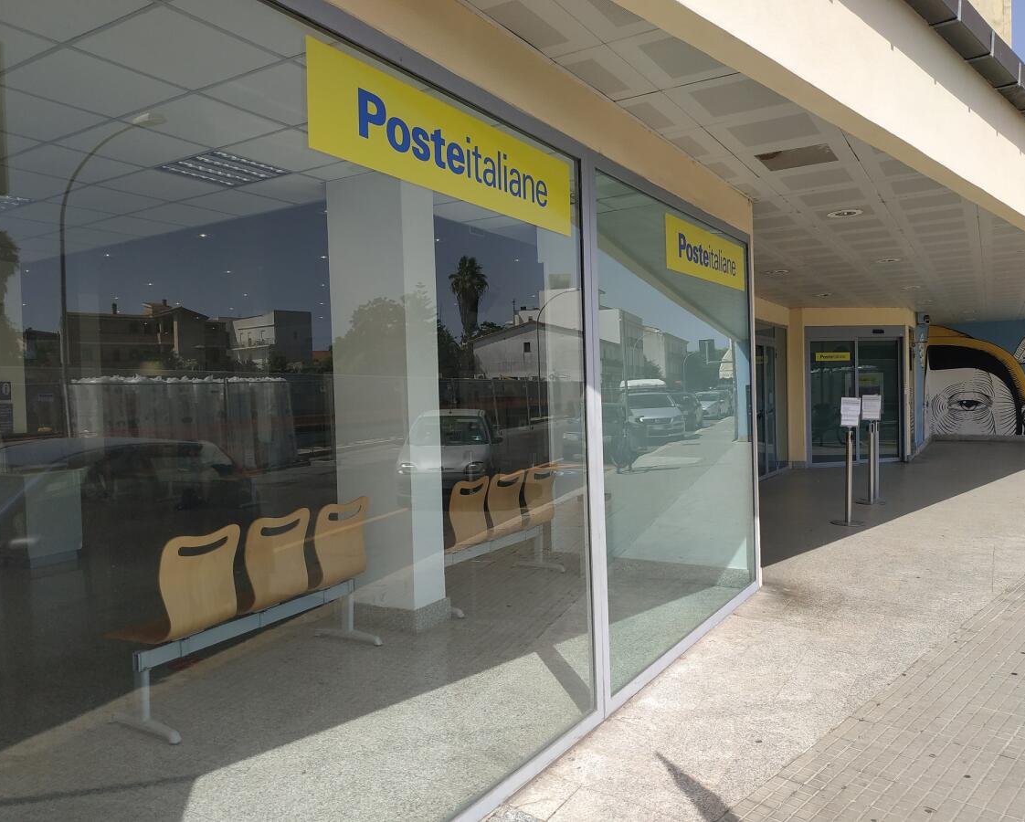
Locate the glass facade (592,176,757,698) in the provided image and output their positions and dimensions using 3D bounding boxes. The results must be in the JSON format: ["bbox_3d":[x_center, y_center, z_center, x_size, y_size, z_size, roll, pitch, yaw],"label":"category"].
[{"bbox_3d":[1.088,0.065,4.614,0.070,2.524,2.484,-1,2,33],"label":"glass facade"}]

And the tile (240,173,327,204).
[{"bbox_3d":[-1.495,-1.524,5.264,0.600,0.020,0.600,-1,2,30],"label":"tile"}]

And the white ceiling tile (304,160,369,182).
[{"bbox_3d":[-1.016,-1.512,4.727,0.600,0.020,0.300,0,2,32],"label":"white ceiling tile"}]

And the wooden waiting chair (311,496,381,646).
[{"bbox_3d":[-1.132,0.986,4.564,0.560,0.910,0.490,-1,2,30],"label":"wooden waiting chair"}]

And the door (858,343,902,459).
[{"bbox_3d":[6.977,-0.220,14.427,0.990,2.280,0.060,-2,2,-14],"label":"door"}]

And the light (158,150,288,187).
[{"bbox_3d":[-1.795,-1.520,4.744,0.600,0.060,0.600,-1,2,30],"label":"light"}]

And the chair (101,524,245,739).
[{"bbox_3d":[-1.533,0.989,3.558,0.540,0.840,0.470,0,2,29],"label":"chair"}]

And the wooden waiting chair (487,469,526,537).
[{"bbox_3d":[-0.218,0.741,5.844,0.510,0.530,0.470,-1,2,30],"label":"wooden waiting chair"}]

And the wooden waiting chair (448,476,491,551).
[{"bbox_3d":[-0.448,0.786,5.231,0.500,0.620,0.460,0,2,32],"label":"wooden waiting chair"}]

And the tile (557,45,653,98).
[{"bbox_3d":[0.428,-1.499,3.368,0.240,0.020,0.600,0,2,32],"label":"tile"}]

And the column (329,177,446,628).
[{"bbox_3d":[-0.840,-0.059,5.098,0.620,2.950,0.350,-1,2,30],"label":"column"}]

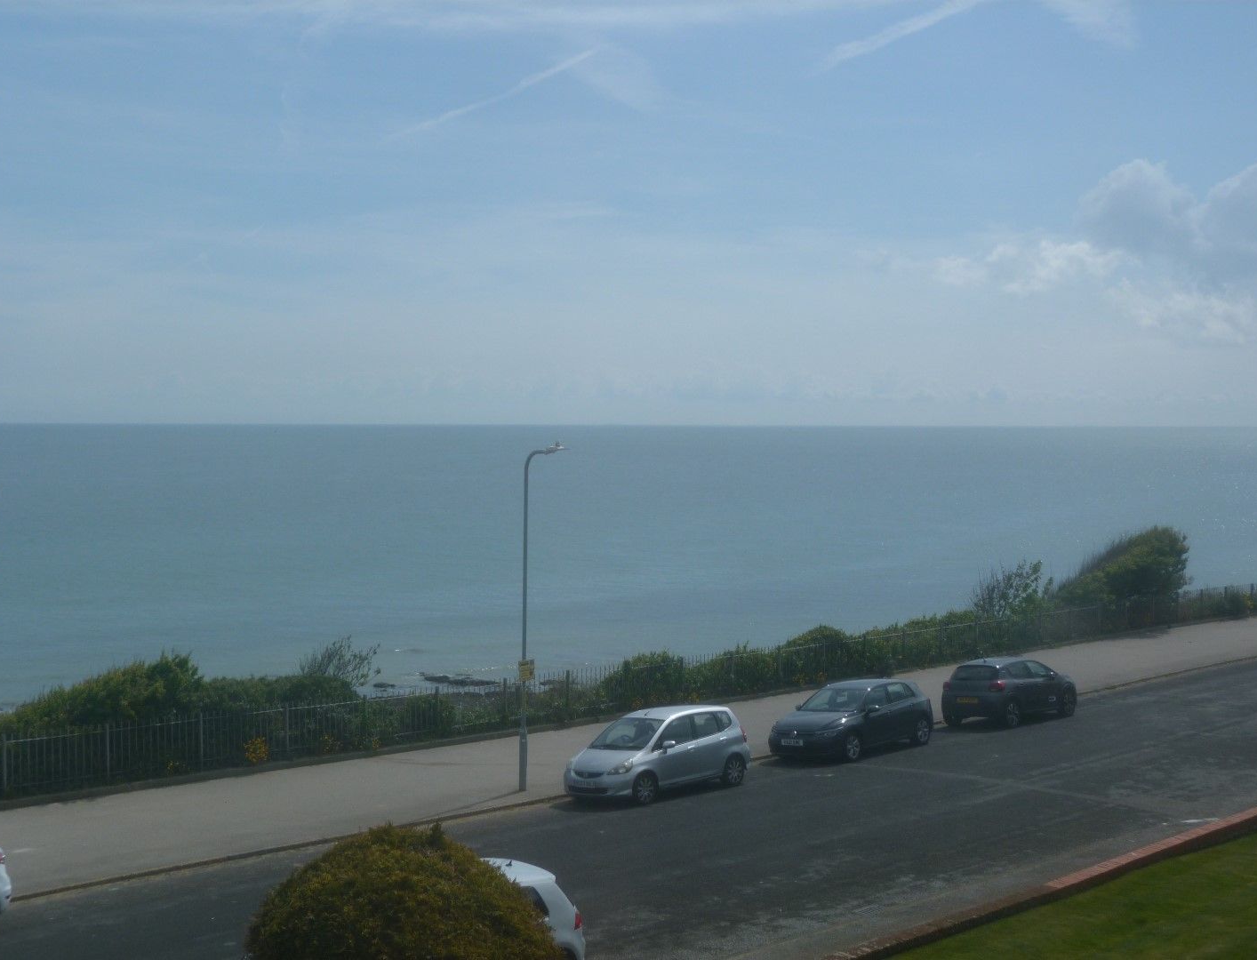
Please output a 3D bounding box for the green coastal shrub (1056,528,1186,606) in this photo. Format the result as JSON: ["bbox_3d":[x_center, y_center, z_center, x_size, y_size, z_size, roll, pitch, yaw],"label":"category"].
[{"bbox_3d":[17.099,3.077,63.933,4.300,3.000,3.400,-2,3,-45],"label":"green coastal shrub"}]

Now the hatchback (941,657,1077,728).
[{"bbox_3d":[9.048,4.902,43.592,1.789,1.480,3.996,0,1,43],"label":"hatchback"}]

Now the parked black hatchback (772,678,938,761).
[{"bbox_3d":[4.820,5.063,39.486,1.829,1.465,4.284,0,1,42],"label":"parked black hatchback"}]

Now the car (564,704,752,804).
[{"bbox_3d":[0.577,5.174,35.104,3.845,1.525,1.715,-1,1,-44],"label":"car"}]

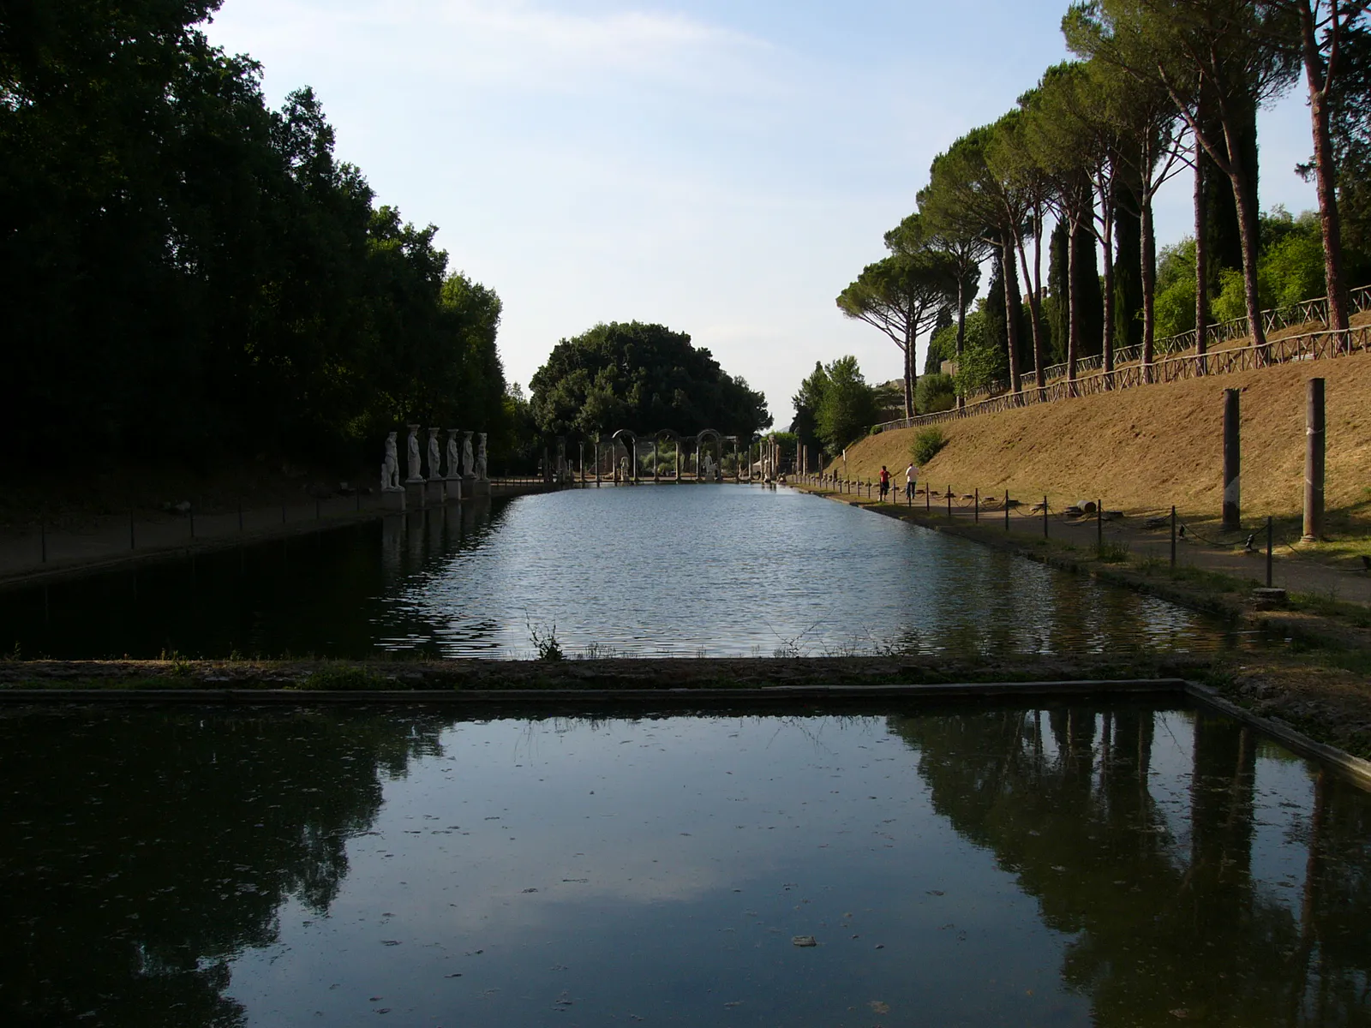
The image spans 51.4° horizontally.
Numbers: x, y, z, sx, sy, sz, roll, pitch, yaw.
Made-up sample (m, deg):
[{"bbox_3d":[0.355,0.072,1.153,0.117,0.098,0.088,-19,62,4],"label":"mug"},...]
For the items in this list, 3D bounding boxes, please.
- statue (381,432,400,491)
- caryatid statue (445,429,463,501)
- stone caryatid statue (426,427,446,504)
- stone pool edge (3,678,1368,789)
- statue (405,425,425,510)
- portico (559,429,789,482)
[{"bbox_3d":[-11.711,-2.107,57.000,0.750,2.400,0.750,0,2,12],"label":"statue"},{"bbox_3d":[-11.504,-2.423,70.900,0.720,3.520,0.720,0,2,0],"label":"caryatid statue"},{"bbox_3d":[-11.517,-2.224,65.800,0.720,3.520,0.720,0,2,0],"label":"stone caryatid statue"},{"bbox_3d":[-1.200,1.766,11.100,11.800,0.220,4.700,0,2,0],"label":"stone pool edge"},{"bbox_3d":[-11.551,-2.027,60.900,0.750,3.520,0.750,0,2,0],"label":"statue"},{"bbox_3d":[-0.954,-4.685,115.500,18.600,4.300,5.500,0,2,0],"label":"portico"}]

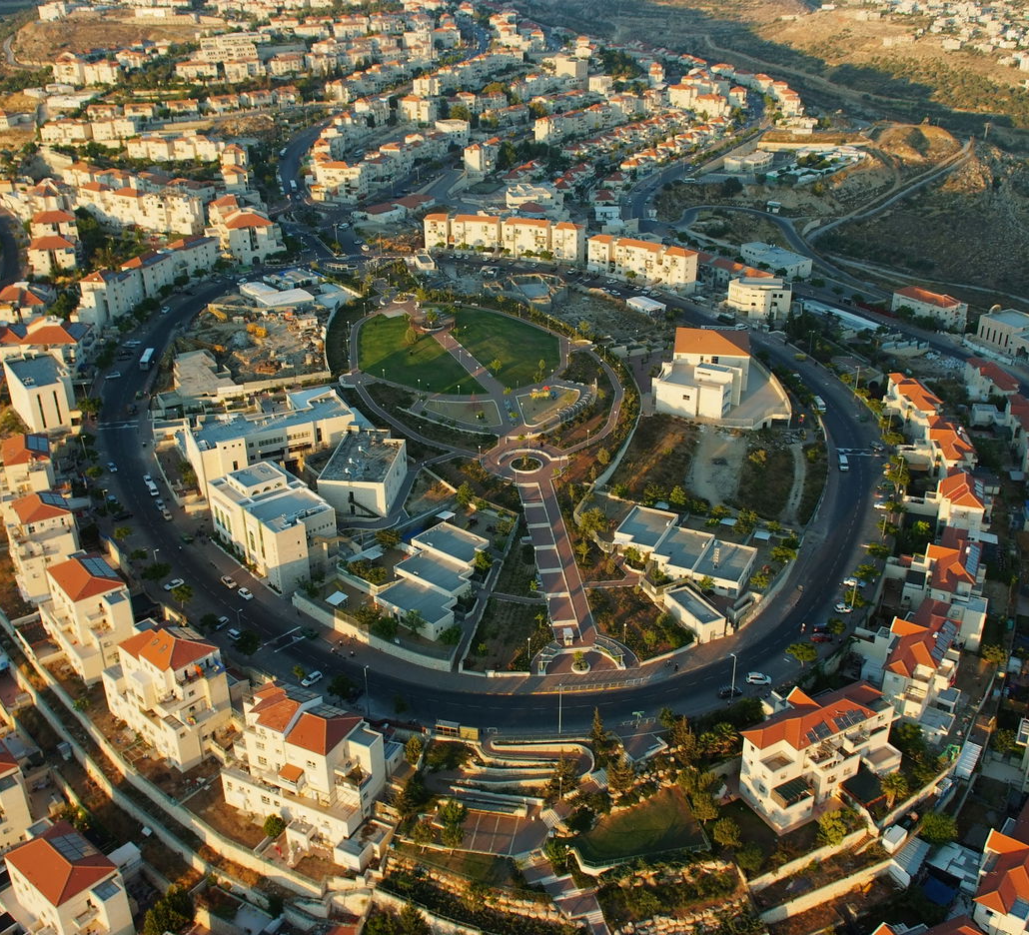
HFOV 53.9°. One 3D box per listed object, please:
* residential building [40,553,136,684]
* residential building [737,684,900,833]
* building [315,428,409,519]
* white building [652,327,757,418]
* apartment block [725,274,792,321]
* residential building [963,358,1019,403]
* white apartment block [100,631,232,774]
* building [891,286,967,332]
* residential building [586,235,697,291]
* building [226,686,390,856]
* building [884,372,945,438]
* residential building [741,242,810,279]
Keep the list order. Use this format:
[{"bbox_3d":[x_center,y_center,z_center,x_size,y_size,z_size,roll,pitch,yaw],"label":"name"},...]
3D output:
[{"bbox_3d":[-87.850,29.190,208.690,13.000,18.500,25.670,-20,31,-36],"label":"residential building"},{"bbox_3d":[50.630,46.070,168.300,26.190,14.200,14.490,-15,28,-27],"label":"residential building"},{"bbox_3d":[-36.740,0.640,253.420,15.920,9.400,31.960,2,25,5],"label":"building"},{"bbox_3d":[59.300,-32.020,314.000,26.800,16.300,46.500,6,26,13],"label":"white building"},{"bbox_3d":[87.540,-60.680,360.580,21.120,11.400,15.400,1,25,5],"label":"apartment block"},{"bbox_3d":[152.490,-27.200,323.180,10.480,9.400,26.030,-1,25,-2],"label":"residential building"},{"bbox_3d":[-64.170,39.130,186.220,27.600,20.000,12.490,21,32,38],"label":"white apartment block"},{"bbox_3d":[160.640,-61.750,392.410,12.500,12.700,23.800,-15,29,-28],"label":"building"},{"bbox_3d":[53.920,-87.640,425.560,49.800,15.500,11.500,21,32,38],"label":"residential building"},{"bbox_3d":[-34.100,47.940,166.760,25.700,18.300,13.600,12,28,25],"label":"building"},{"bbox_3d":[110.930,-18.310,283.280,11.000,11.400,26.300,0,25,0],"label":"building"},{"bbox_3d":[111.990,-89.590,437.010,14.880,6.700,39.900,-9,26,-18],"label":"residential building"}]

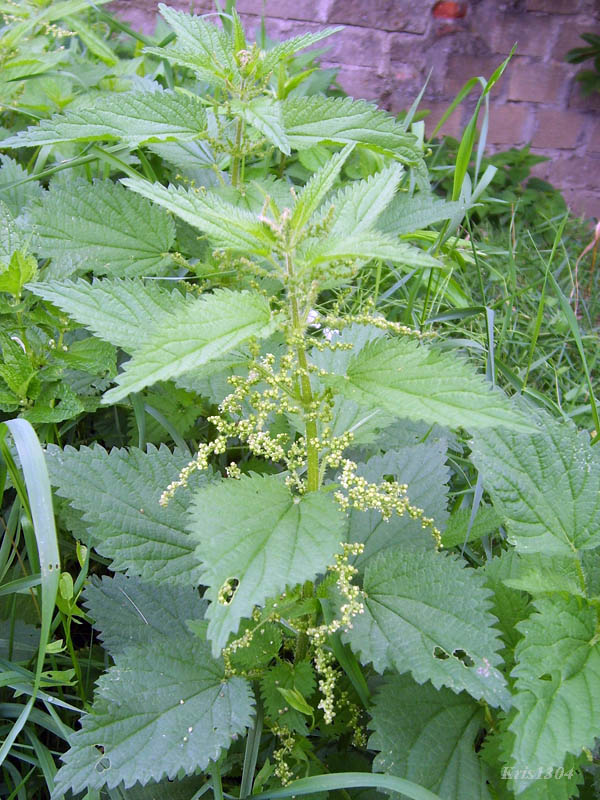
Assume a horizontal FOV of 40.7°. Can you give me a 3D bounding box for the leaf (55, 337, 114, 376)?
[{"bbox_3d":[-0.166,-0.034,0.625,0.052,0.014,0.040,15,54,11],"label":"leaf"}]

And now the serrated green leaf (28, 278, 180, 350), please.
[{"bbox_3d":[-0.097,-0.045,0.487,0.145,0.022,0.076,20,52,11],"label":"serrated green leaf"}]

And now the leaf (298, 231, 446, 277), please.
[{"bbox_3d":[0.040,-0.082,0.455,0.076,0.018,0.038,4,41,8],"label":"leaf"}]

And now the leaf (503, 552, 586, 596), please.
[{"bbox_3d":[0.155,0.112,0.515,0.053,0.013,0.028,6,60,13],"label":"leaf"}]

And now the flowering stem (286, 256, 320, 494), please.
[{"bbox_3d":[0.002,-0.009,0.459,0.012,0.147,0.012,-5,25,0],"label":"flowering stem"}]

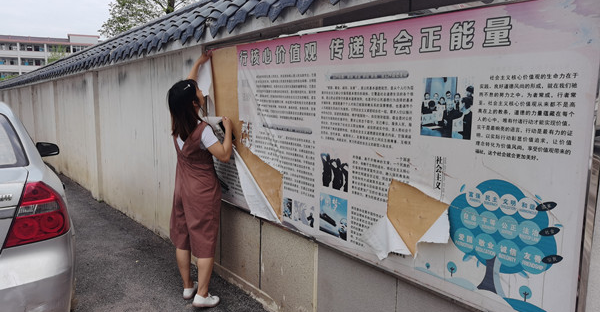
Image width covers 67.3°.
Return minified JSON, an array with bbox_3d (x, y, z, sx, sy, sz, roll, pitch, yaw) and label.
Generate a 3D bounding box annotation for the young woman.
[{"bbox_3d":[-0.707,0.142,3.311,0.680,1.800,0.560,8,10,44],"label":"young woman"}]

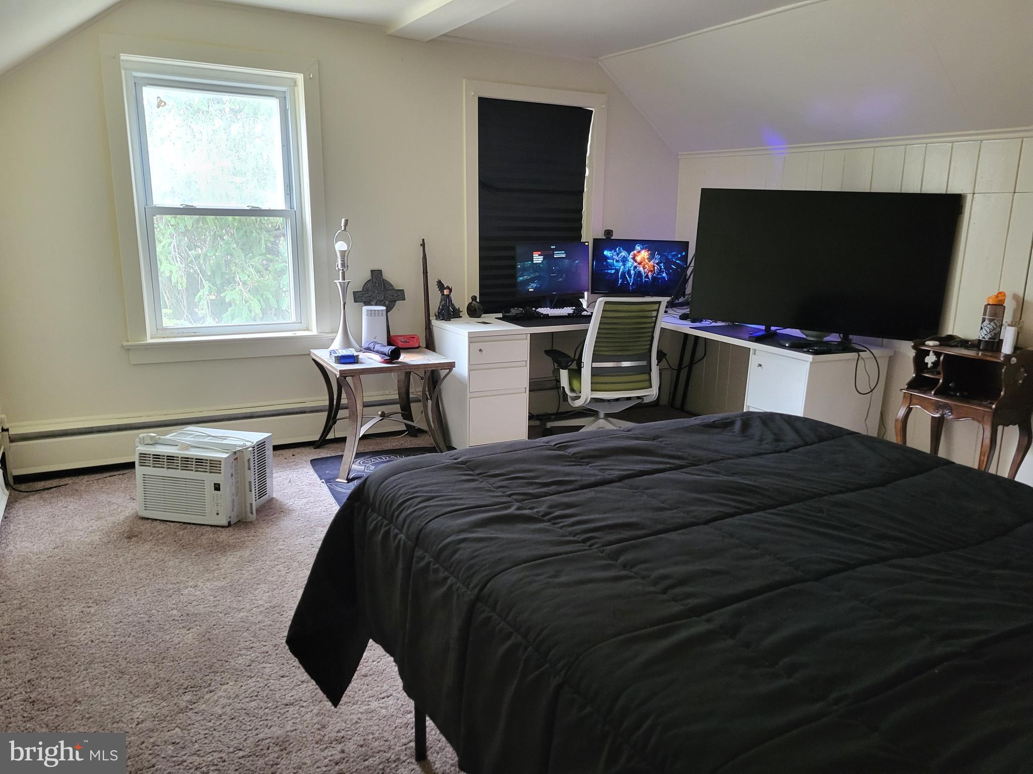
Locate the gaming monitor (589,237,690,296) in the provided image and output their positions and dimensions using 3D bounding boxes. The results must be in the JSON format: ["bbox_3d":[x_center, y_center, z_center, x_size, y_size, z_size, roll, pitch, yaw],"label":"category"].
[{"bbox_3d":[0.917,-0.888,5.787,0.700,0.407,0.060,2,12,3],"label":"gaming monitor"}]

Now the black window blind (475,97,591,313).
[{"bbox_3d":[0.137,-1.276,5.606,0.910,1.480,0.050,-6,15,-29],"label":"black window blind"}]

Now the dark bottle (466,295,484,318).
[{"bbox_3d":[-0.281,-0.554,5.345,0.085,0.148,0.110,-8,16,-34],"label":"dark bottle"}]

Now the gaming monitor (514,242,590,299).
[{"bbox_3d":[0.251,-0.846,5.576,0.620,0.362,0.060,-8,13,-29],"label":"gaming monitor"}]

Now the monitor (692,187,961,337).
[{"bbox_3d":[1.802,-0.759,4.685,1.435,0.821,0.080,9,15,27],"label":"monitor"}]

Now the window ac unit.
[{"bbox_3d":[-1.535,0.438,3.848,0.475,0.344,0.390,4,13,12],"label":"window ac unit"}]

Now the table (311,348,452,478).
[{"bbox_3d":[-0.819,0.115,4.688,0.675,0.615,0.680,-6,15,-29],"label":"table"}]

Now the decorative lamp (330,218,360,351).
[{"bbox_3d":[-1.033,-0.615,4.686,0.185,0.800,0.185,-6,15,-29],"label":"decorative lamp"}]

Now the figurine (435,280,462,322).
[{"bbox_3d":[-0.454,-0.589,5.236,0.180,0.260,0.130,-2,13,-12],"label":"figurine"}]

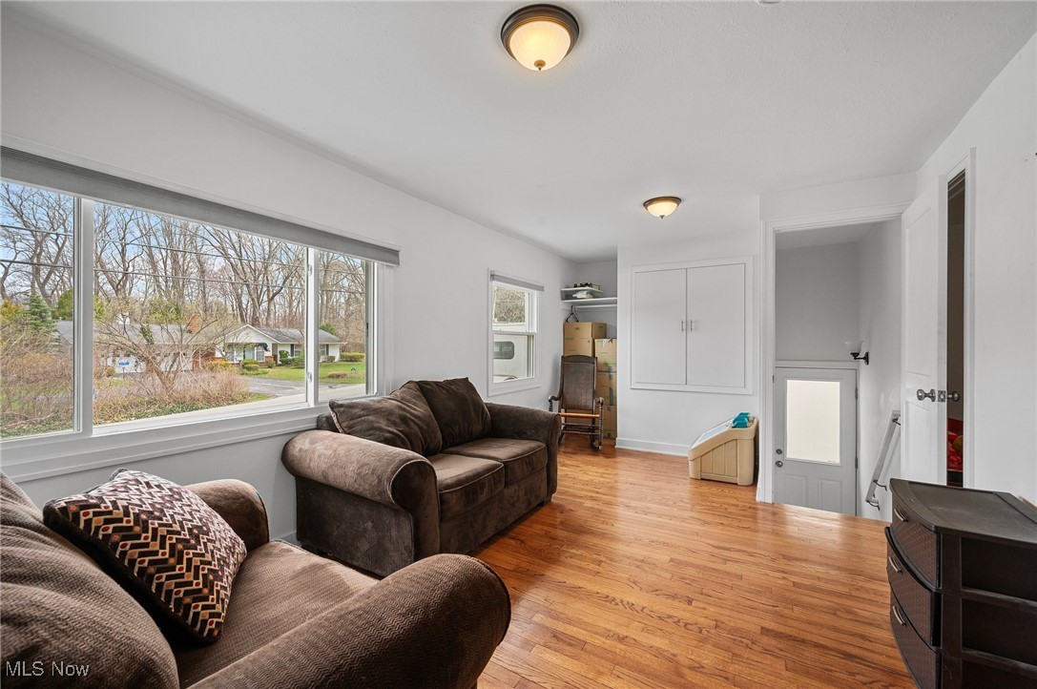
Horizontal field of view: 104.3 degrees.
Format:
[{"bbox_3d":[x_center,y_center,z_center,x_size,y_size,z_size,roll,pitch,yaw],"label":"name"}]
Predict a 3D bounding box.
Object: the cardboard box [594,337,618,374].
[{"bbox_3d":[1.286,0.144,5.317,0.410,0.423,0.440,0,0,31],"label":"cardboard box"}]

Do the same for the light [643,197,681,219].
[{"bbox_3d":[1.149,-1.071,3.215,0.286,0.137,0.286,0,0,31],"label":"light"}]

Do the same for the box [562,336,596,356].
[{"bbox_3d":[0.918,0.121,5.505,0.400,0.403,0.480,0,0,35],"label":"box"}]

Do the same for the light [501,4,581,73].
[{"bbox_3d":[0.080,-1.074,1.480,0.286,0.137,0.286,0,0,0],"label":"light"}]

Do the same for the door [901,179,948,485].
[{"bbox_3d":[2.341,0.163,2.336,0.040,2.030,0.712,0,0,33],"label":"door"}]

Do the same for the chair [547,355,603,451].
[{"bbox_3d":[0.746,0.660,4.940,0.630,1.060,0.720,0,0,14],"label":"chair"}]

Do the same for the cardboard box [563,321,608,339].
[{"bbox_3d":[0.919,-0.179,5.505,0.400,0.197,0.480,0,0,35],"label":"cardboard box"}]

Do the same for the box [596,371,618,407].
[{"bbox_3d":[1.285,0.572,5.317,0.410,0.433,0.440,0,0,31],"label":"box"}]

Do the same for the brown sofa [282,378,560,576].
[{"bbox_3d":[-0.486,0.734,2.624,0.940,0.910,1.680,0,0,31],"label":"brown sofa"}]

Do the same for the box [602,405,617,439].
[{"bbox_3d":[1.284,0.991,5.317,0.410,0.405,0.440,0,0,31],"label":"box"}]

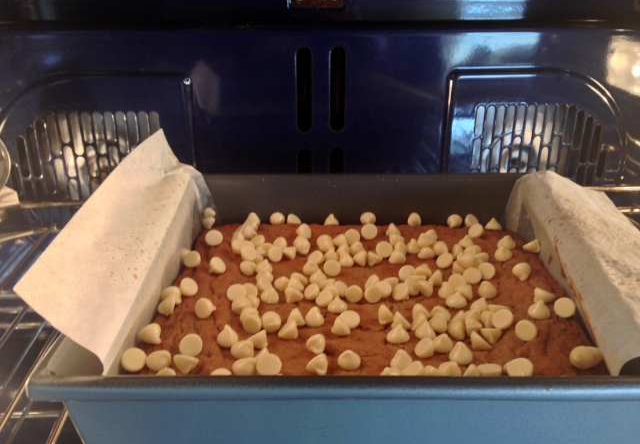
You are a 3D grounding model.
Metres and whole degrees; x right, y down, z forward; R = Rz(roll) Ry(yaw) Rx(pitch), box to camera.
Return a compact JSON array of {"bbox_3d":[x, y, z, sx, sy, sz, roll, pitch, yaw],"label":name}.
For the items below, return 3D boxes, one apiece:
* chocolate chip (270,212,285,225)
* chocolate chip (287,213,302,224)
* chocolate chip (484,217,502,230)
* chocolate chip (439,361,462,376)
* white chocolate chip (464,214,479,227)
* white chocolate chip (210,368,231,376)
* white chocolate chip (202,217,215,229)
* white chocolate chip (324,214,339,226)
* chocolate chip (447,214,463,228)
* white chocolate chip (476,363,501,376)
[{"bbox_3d":[-0.030,-0.002,0.440,0.011,0.008,0.011,1,64,0],"label":"chocolate chip"},{"bbox_3d":[-0.019,-0.001,0.440,0.008,0.011,0.011,23,21,-9],"label":"chocolate chip"},{"bbox_3d":[0.123,0.001,0.434,0.011,0.008,0.011,1,23,0],"label":"chocolate chip"},{"bbox_3d":[0.058,0.065,0.269,0.011,0.011,0.008,2,-18,-6],"label":"chocolate chip"},{"bbox_3d":[0.109,-0.001,0.439,0.008,0.011,0.011,21,22,-28],"label":"white chocolate chip"},{"bbox_3d":[-0.043,0.067,0.262,0.011,0.011,0.008,1,-13,0],"label":"white chocolate chip"},{"bbox_3d":[-0.079,0.001,0.437,0.011,0.008,0.011,-9,-9,4],"label":"white chocolate chip"},{"bbox_3d":[0.008,0.000,0.439,0.011,0.008,0.011,1,23,0],"label":"white chocolate chip"},{"bbox_3d":[0.097,0.000,0.438,0.011,0.011,0.008,13,56,8],"label":"chocolate chip"},{"bbox_3d":[0.074,0.066,0.269,0.011,0.008,0.011,1,9,0],"label":"white chocolate chip"}]

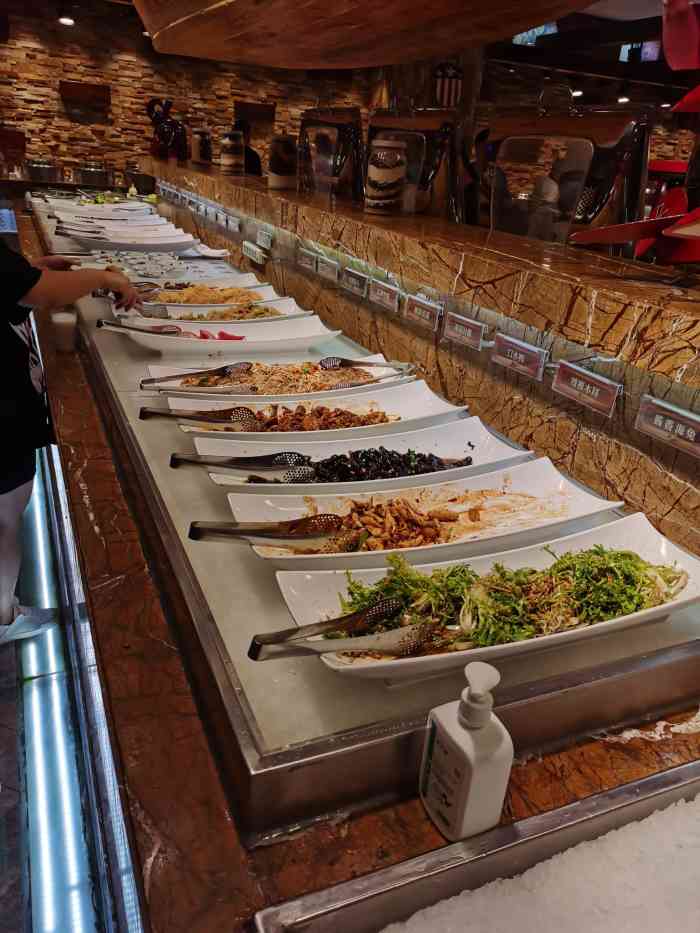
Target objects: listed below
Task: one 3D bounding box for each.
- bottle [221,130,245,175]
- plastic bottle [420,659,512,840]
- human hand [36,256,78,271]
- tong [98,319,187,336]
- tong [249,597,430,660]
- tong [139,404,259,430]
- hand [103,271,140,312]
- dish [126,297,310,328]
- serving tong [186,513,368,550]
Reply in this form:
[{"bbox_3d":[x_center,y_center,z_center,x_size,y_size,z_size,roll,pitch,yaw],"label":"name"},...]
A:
[{"bbox_3d":[-0.758,-2.035,4.704,0.145,0.270,0.145,-6,26,-23],"label":"bottle"},{"bbox_3d":[0.119,0.288,0.754,0.050,0.184,0.068,-9,27,-29],"label":"plastic bottle"},{"bbox_3d":[-1.128,-0.783,2.806,0.170,0.050,0.085,-6,26,-23],"label":"human hand"},{"bbox_3d":[-0.574,-0.384,2.006,0.245,0.034,0.050,-13,29,-35],"label":"tong"},{"bbox_3d":[-0.005,0.186,0.818,0.232,0.037,0.060,-10,28,-31],"label":"tong"},{"bbox_3d":[-0.289,-0.097,1.415,0.237,0.037,0.050,-7,26,-25],"label":"tong"},{"bbox_3d":[-0.718,-0.553,2.286,0.150,0.065,0.085,35,6,-34],"label":"hand"},{"bbox_3d":[-0.446,-0.485,2.342,0.595,0.062,0.190,-6,26,-23],"label":"dish"},{"bbox_3d":[-0.104,0.090,1.019,0.243,0.037,0.052,-6,25,-23],"label":"serving tong"}]

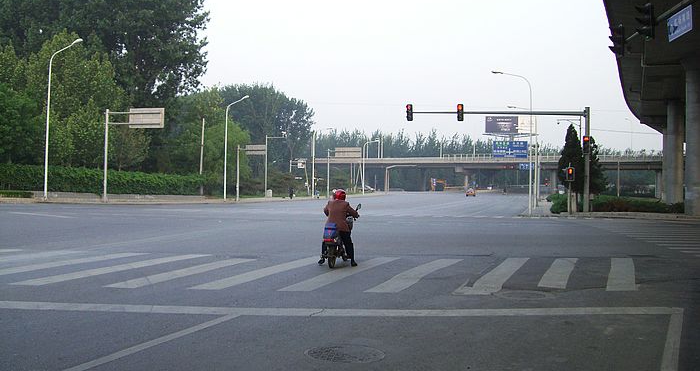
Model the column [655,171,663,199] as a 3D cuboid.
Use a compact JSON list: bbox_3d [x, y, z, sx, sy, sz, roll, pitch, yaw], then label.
[{"bbox_3d":[66.245,0.000,165.000,1.300,6.000,1.300,1,0,14],"label":"column"}]

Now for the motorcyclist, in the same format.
[{"bbox_3d":[-0.212,0.860,15.550,0.720,1.530,1.550,1,0,13],"label":"motorcyclist"}]

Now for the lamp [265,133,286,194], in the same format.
[{"bbox_3d":[-7.752,-2.084,80.704,2.350,7.050,0.350,1,0,16],"label":"lamp"}]

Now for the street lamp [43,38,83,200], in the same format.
[{"bbox_3d":[-19.295,-4.428,51.574,2.750,10.900,0.350,1,0,20],"label":"street lamp"}]

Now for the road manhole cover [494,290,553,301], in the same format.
[{"bbox_3d":[2.619,1.658,11.600,0.800,0.050,0.800,1,0,14],"label":"road manhole cover"}]

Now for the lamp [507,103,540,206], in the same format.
[{"bbox_3d":[15.770,-2.597,70.319,2.750,9.400,0.350,1,0,14],"label":"lamp"}]

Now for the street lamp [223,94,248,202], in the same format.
[{"bbox_3d":[-10.549,-3.483,71.706,2.350,10.000,0.350,1,0,16],"label":"street lamp"}]

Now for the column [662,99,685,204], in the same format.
[{"bbox_3d":[30.500,-2.998,72.000,1.600,10.000,1.600,1,0,18],"label":"column"}]

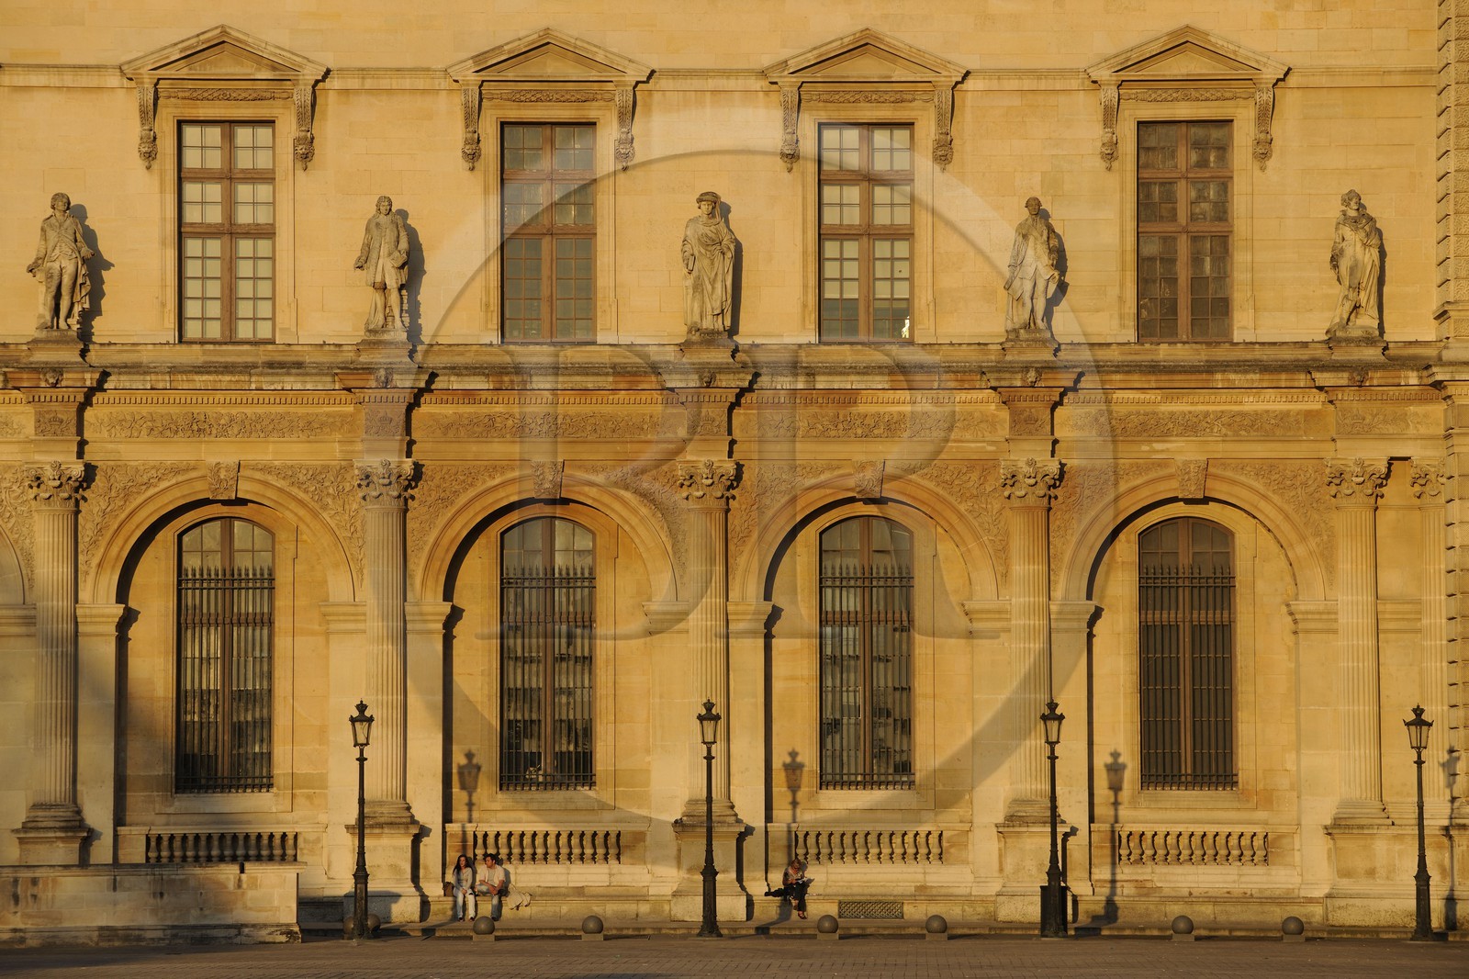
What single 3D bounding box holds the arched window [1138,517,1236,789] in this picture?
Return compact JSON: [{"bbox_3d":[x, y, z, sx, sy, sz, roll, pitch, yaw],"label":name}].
[{"bbox_3d":[9.021,3.257,121.913,1.923,5.417,0.300,0,-3,-1],"label":"arched window"}]

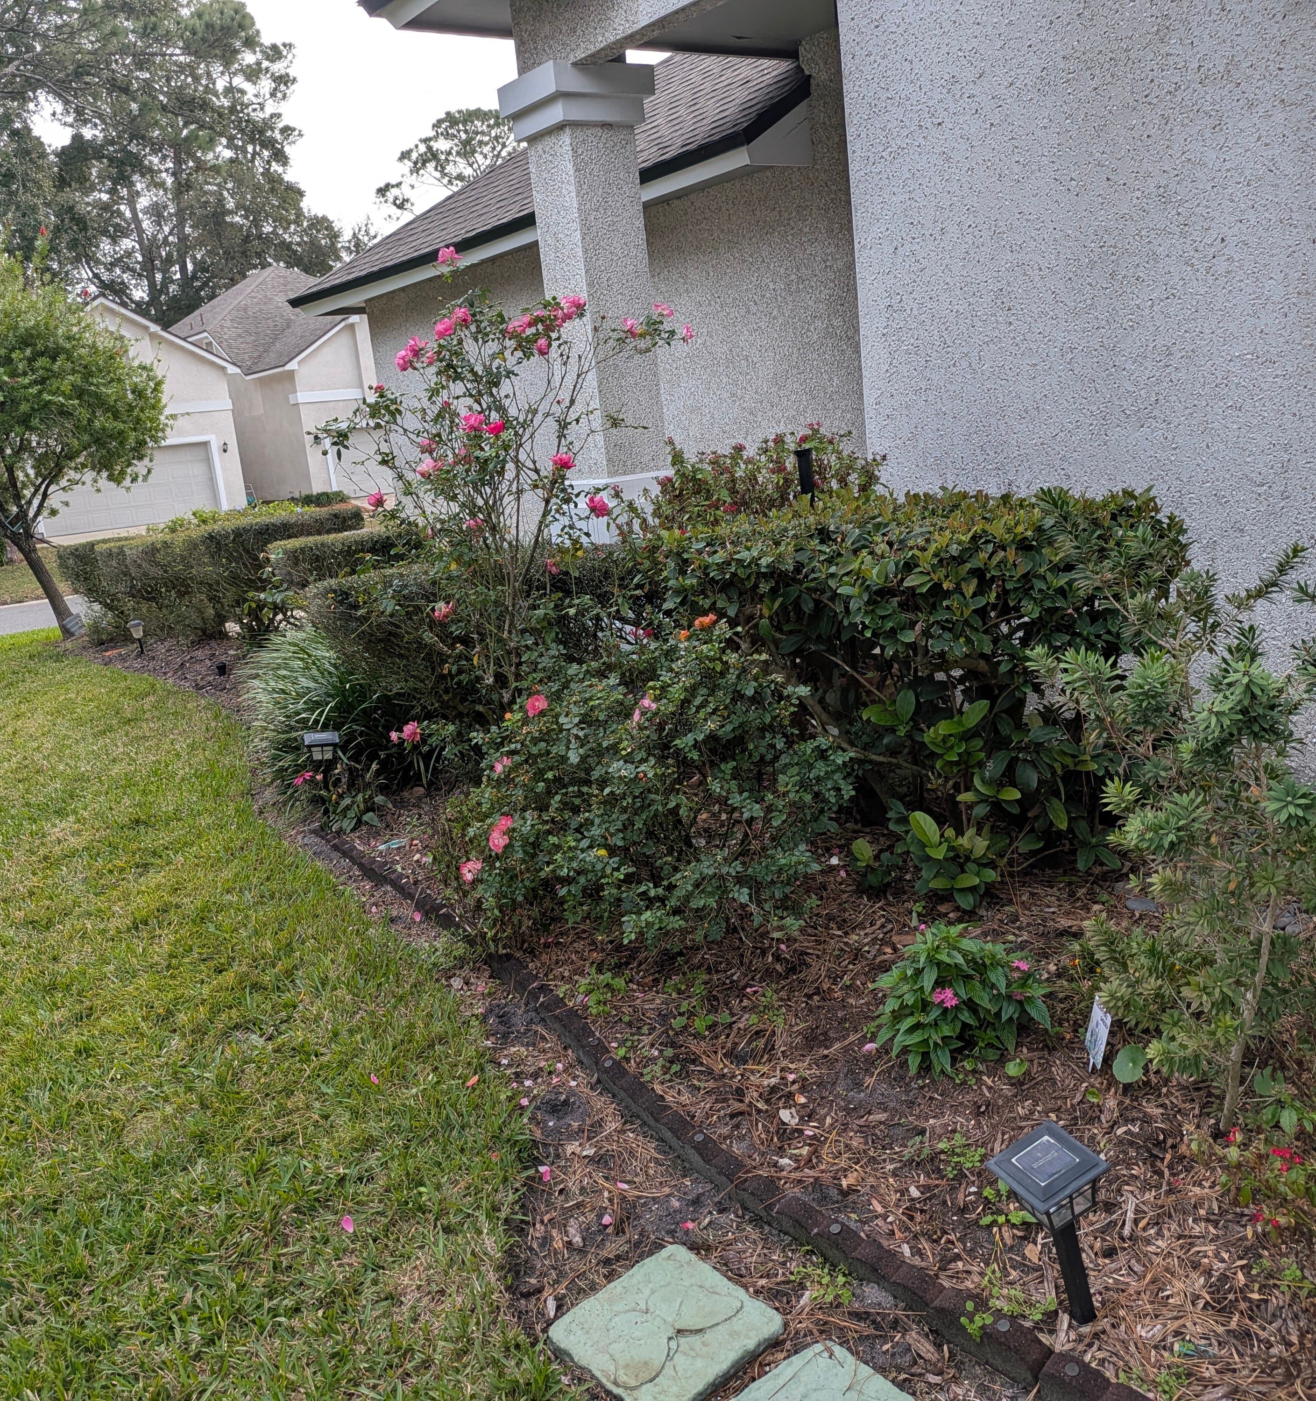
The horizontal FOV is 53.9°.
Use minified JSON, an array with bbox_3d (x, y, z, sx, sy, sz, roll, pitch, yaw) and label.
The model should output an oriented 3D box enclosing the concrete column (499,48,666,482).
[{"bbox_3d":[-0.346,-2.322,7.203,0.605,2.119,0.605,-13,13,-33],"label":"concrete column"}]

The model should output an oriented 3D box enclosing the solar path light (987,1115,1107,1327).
[{"bbox_3d":[0.634,0.839,2.012,0.128,0.356,0.128,-27,23,-18],"label":"solar path light"}]

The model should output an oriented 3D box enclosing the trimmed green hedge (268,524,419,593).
[{"bbox_3d":[-2.225,-0.803,9.681,0.780,0.820,1.550,0,13,29],"label":"trimmed green hedge"}]

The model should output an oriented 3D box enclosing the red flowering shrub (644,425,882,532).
[{"bbox_3d":[0.436,-0.449,5.780,1.050,1.470,0.950,-6,11,0],"label":"red flowering shrub"}]

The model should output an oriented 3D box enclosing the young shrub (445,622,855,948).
[{"bbox_3d":[-0.007,0.220,4.098,1.250,0.900,1.100,-6,11,0],"label":"young shrub"}]

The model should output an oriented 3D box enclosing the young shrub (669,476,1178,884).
[{"bbox_3d":[0.843,-0.111,4.601,2.000,1.180,1.000,5,15,44],"label":"young shrub"}]

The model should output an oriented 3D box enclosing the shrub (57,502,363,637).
[{"bbox_3d":[-4.862,-1.317,14.012,3.000,1.080,1.200,-14,14,-35],"label":"shrub"}]

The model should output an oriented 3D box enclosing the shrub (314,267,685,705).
[{"bbox_3d":[-0.683,-0.670,5.460,1.450,2.250,1.250,-6,11,0],"label":"shrub"}]

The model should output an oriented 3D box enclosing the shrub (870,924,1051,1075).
[{"bbox_3d":[0.693,0.670,2.998,0.410,0.300,0.380,-6,11,0],"label":"shrub"}]

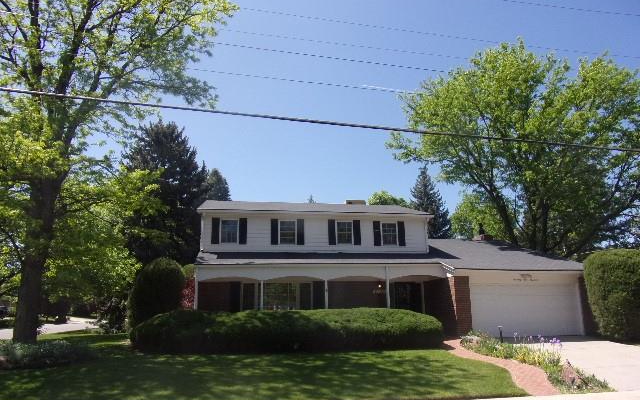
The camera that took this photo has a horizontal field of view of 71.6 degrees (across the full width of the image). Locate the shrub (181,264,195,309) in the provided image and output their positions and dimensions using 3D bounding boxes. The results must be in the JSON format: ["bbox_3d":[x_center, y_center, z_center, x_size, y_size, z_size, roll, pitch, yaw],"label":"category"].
[{"bbox_3d":[-5.386,4.106,17.509,1.100,3.090,1.100,1,-11,-9],"label":"shrub"}]

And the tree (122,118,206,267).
[{"bbox_3d":[-9.074,1.102,25.071,5.400,11.760,5.400,1,-11,-9],"label":"tree"}]

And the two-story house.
[{"bbox_3d":[2.949,3.216,22.470,17.000,6.360,10.800,1,-11,-9],"label":"two-story house"}]

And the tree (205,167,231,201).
[{"bbox_3d":[-8.253,3.029,34.128,4.200,11.230,4.200,1,-11,-9],"label":"tree"}]

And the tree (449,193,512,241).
[{"bbox_3d":[13.956,4.235,37.626,6.000,9.930,6.000,1,-11,-9],"label":"tree"}]

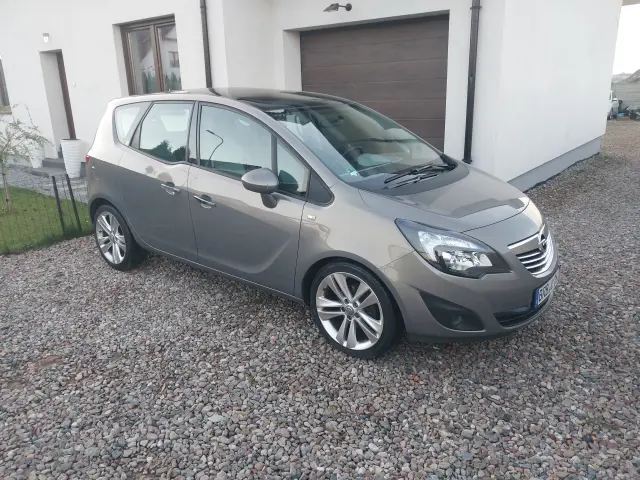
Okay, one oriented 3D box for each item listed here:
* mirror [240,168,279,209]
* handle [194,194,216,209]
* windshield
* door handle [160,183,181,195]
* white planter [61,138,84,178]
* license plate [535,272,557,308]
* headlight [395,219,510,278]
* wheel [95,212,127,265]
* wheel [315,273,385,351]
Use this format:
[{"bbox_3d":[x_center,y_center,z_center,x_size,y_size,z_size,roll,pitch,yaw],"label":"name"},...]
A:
[{"bbox_3d":[-0.364,-0.336,3.484,0.180,0.250,0.230,13,22,38],"label":"mirror"},{"bbox_3d":[-0.805,-0.263,3.872,0.225,0.055,0.055,21,27,35],"label":"handle"},{"bbox_3d":[0.298,-0.731,3.997,1.060,0.120,1.330,38,36,25],"label":"windshield"},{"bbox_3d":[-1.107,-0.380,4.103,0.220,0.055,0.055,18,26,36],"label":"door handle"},{"bbox_3d":[-4.464,-1.472,10.002,0.375,0.700,0.375,13,22,38],"label":"white planter"},{"bbox_3d":[1.407,0.274,3.370,0.020,0.115,0.520,13,22,38],"label":"license plate"},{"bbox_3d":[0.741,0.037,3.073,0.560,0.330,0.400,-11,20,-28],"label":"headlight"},{"bbox_3d":[-1.811,-0.042,5.025,0.485,0.485,0.190,13,22,38],"label":"wheel"},{"bbox_3d":[0.232,0.413,3.409,0.485,0.485,0.190,12,22,36],"label":"wheel"}]

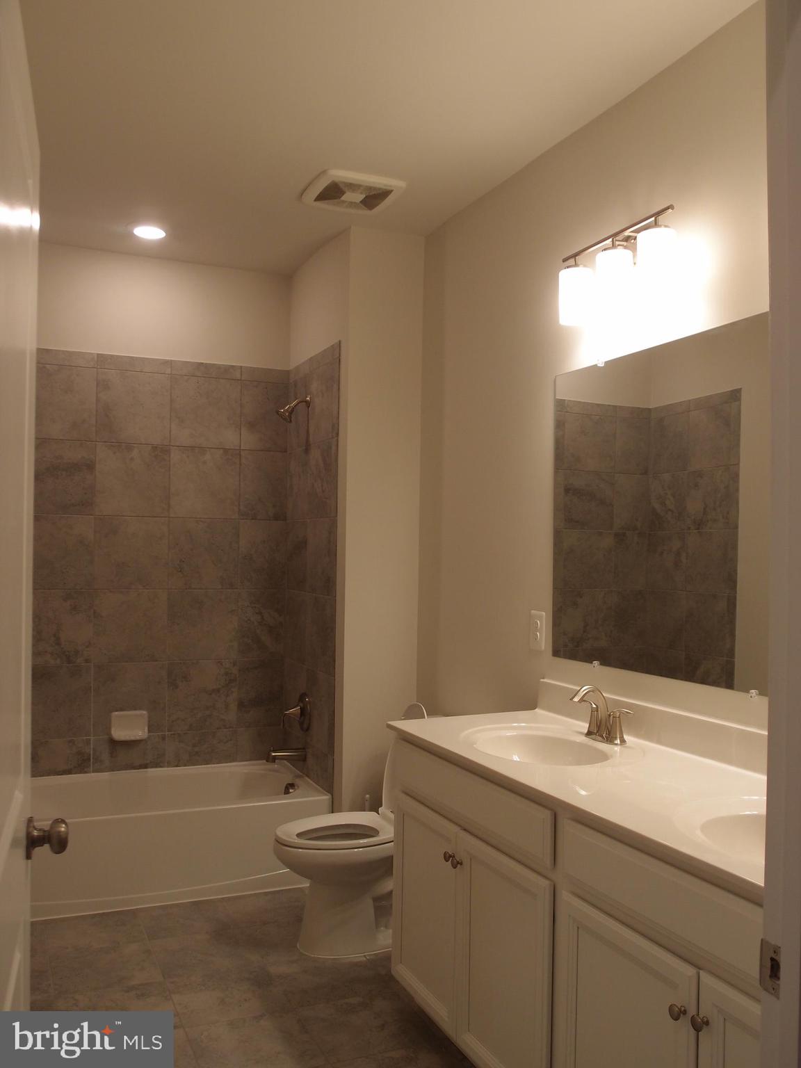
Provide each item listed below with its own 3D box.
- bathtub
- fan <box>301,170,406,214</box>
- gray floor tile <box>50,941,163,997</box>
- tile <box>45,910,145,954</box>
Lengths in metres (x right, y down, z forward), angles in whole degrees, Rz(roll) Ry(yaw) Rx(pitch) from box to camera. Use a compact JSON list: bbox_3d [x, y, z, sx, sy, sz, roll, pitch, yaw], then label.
[{"bbox_3d":[-1.116,1.258,3.870,1.510,0.369,0.702,1,-1,-24],"label":"bathtub"},{"bbox_3d":[-0.179,-1.259,3.415,0.294,0.035,0.313,1,-1,-24],"label":"fan"},{"bbox_3d":[-0.972,1.432,3.044,0.326,0.010,0.332,1,-1,-24],"label":"gray floor tile"},{"bbox_3d":[-1.105,1.437,3.349,0.326,0.010,0.332,1,-1,-24],"label":"tile"}]

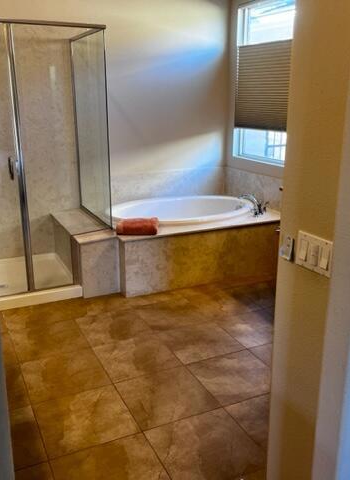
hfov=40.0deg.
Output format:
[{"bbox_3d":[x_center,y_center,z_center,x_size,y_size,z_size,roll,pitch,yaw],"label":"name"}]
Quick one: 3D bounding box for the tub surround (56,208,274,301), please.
[{"bbox_3d":[-0.050,-0.030,4.769,2.088,0.505,1.400,-8,18,-24],"label":"tub surround"}]

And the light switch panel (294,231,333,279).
[{"bbox_3d":[0.447,0.045,1.562,0.015,0.116,0.163,-8,18,-24],"label":"light switch panel"}]

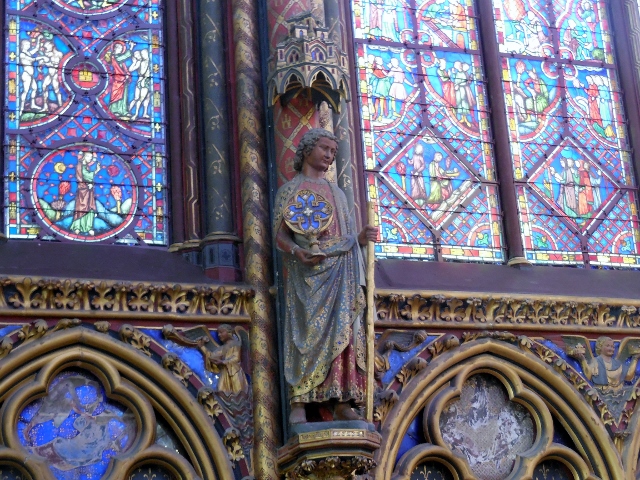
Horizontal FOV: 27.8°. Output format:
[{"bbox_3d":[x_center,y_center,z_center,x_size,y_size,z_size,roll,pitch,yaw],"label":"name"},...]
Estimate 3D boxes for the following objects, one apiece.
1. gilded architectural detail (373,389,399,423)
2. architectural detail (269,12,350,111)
[{"bbox_3d":[0.386,1.005,7.863,0.196,0.210,0.100,3,-20,-18],"label":"gilded architectural detail"},{"bbox_3d":[-0.062,-1.093,8.014,0.470,0.580,0.430,3,-20,-18],"label":"architectural detail"}]

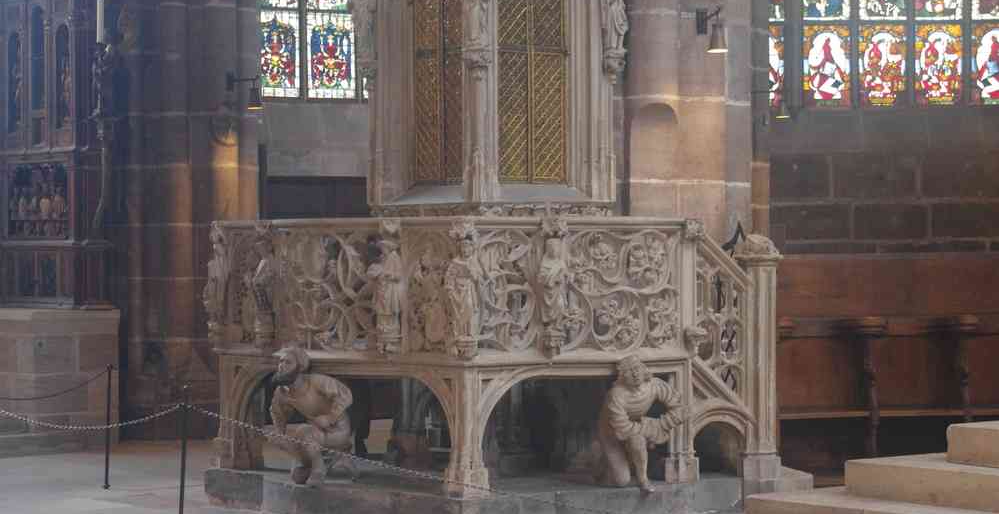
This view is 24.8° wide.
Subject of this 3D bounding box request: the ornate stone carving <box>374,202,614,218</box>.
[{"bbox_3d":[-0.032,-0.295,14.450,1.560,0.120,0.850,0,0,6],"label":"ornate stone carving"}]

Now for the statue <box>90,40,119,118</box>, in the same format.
[{"bbox_3d":[-3.489,-1.550,20.100,0.250,0.690,0.240,0,0,23],"label":"statue"}]

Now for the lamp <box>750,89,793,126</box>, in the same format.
[{"bbox_3d":[2.695,-1.478,22.500,0.220,0.350,0.360,0,0,-41],"label":"lamp"}]

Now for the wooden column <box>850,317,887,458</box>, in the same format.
[{"bbox_3d":[2.546,0.949,15.700,0.250,1.070,0.280,0,0,-16],"label":"wooden column"}]

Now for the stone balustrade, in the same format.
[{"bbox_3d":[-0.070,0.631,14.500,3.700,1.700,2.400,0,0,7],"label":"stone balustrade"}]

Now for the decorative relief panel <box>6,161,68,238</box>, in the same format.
[{"bbox_3d":[-4.102,-0.502,20.200,0.880,0.680,0.160,0,0,44],"label":"decorative relief panel"}]

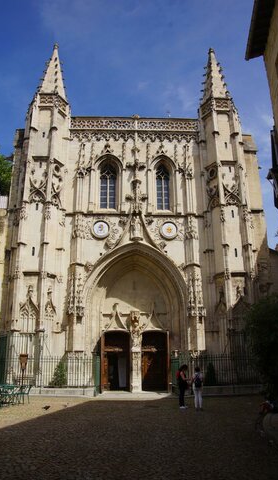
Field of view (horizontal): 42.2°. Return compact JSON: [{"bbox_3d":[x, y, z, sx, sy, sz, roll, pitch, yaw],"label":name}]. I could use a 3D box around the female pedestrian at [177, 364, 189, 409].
[{"bbox_3d":[1.883,6.068,14.926,0.480,1.650,0.430,1,-17,-5],"label":"female pedestrian"}]

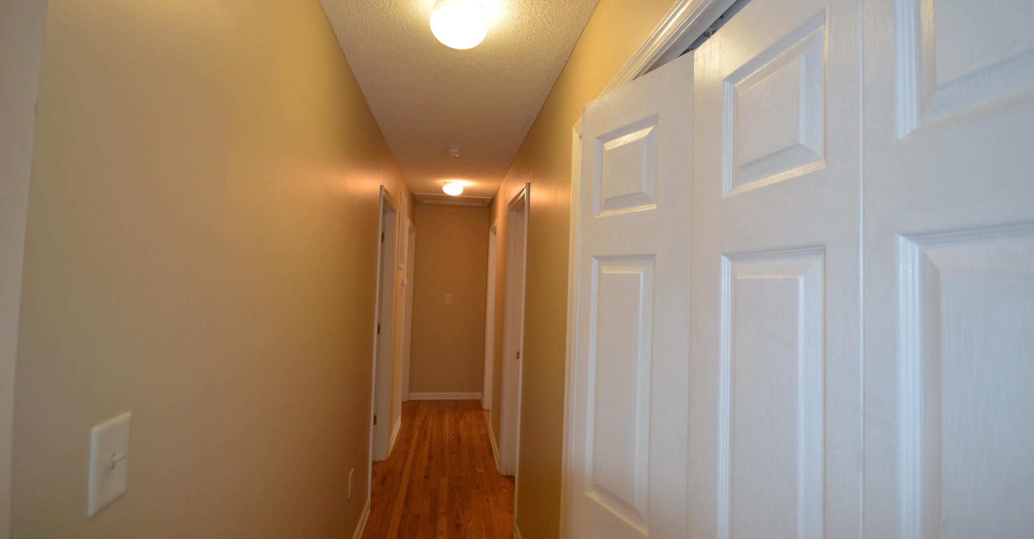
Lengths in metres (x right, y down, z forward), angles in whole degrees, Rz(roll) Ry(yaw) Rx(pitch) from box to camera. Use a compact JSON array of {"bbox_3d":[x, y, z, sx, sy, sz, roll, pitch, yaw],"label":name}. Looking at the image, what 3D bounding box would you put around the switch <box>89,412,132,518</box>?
[{"bbox_3d":[-0.564,0.269,0.602,0.016,0.116,0.071,2,-1,-9],"label":"switch"}]

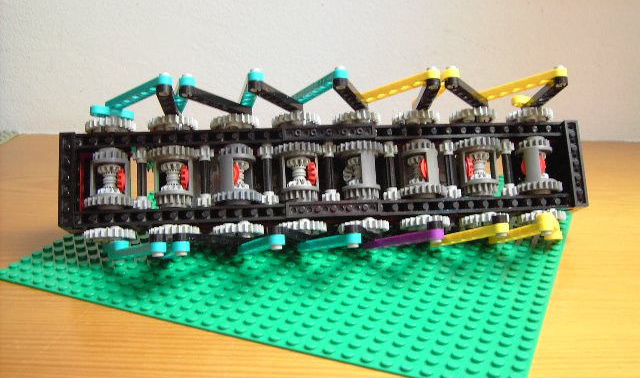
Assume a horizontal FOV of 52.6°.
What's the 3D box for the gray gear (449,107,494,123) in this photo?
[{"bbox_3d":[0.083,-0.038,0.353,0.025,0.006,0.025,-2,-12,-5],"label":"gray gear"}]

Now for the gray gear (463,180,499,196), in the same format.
[{"bbox_3d":[0.086,0.001,0.342,0.019,0.008,0.019,-2,-12,-5],"label":"gray gear"}]

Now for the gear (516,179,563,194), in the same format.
[{"bbox_3d":[0.117,0.001,0.345,0.025,0.007,0.025,-2,-12,-5],"label":"gear"}]

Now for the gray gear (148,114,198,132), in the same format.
[{"bbox_3d":[-0.075,-0.033,0.336,0.025,0.008,0.025,-2,-12,-5],"label":"gray gear"}]

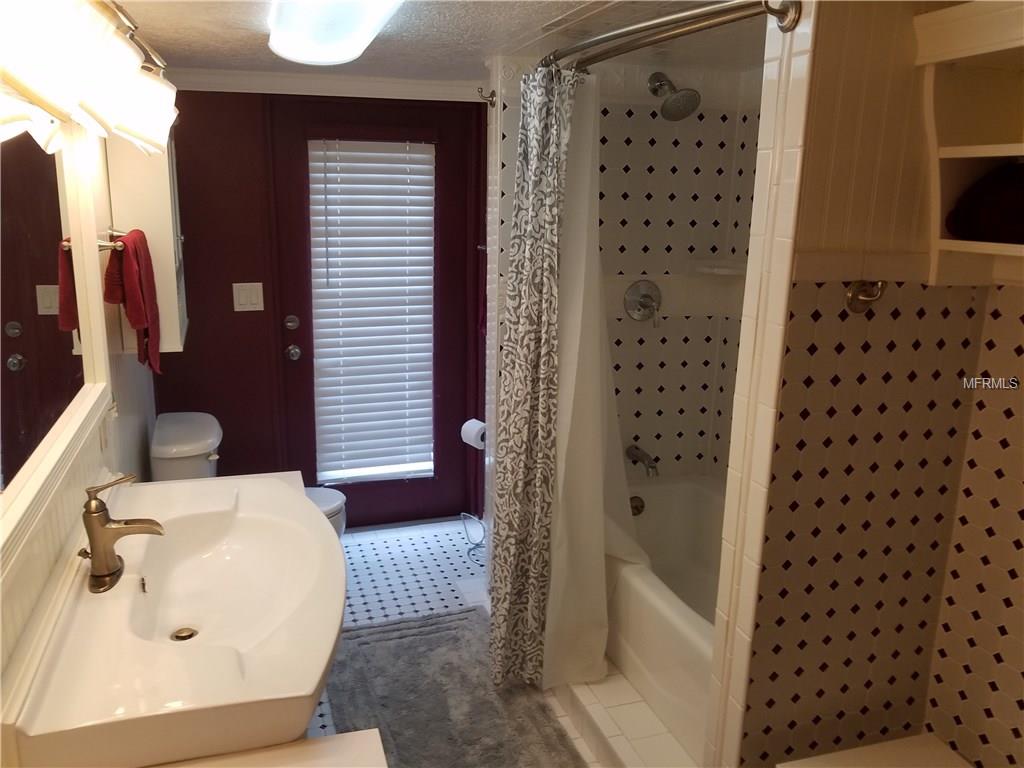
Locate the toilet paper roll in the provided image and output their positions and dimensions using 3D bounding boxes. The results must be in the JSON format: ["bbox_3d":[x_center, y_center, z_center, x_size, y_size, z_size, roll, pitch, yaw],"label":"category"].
[{"bbox_3d":[-0.153,0.229,3.460,0.100,0.108,0.108,12,17,41],"label":"toilet paper roll"}]

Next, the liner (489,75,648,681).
[{"bbox_3d":[0.131,0.073,2.372,0.380,1.920,0.370,-4,14,-19],"label":"liner"}]

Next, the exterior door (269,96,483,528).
[{"bbox_3d":[-0.620,-0.273,3.674,0.940,2.030,0.060,-4,14,-19],"label":"exterior door"}]

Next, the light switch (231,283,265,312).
[{"bbox_3d":[-1.176,-0.386,3.432,0.122,0.121,0.012,-4,14,-19],"label":"light switch"}]

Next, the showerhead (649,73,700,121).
[{"bbox_3d":[0.579,-1.050,2.802,0.130,0.185,0.200,-4,14,-19],"label":"showerhead"}]

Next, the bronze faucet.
[{"bbox_3d":[-0.764,0.276,1.504,0.155,0.207,0.145,-4,14,-19],"label":"bronze faucet"}]

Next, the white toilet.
[{"bbox_3d":[-1.042,0.522,3.122,0.735,0.735,0.460,-4,14,-19],"label":"white toilet"}]

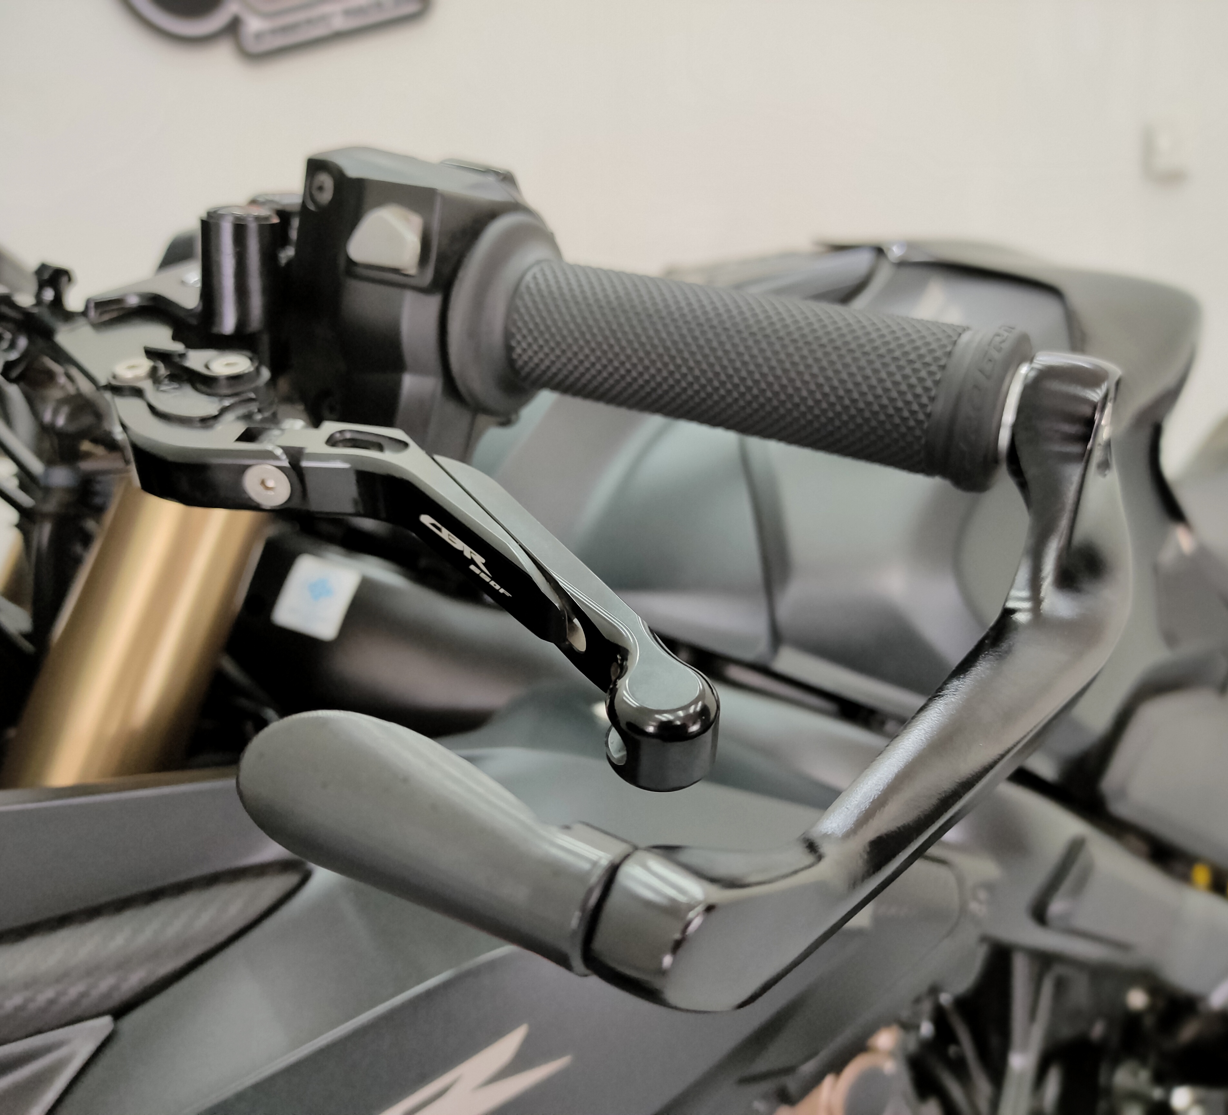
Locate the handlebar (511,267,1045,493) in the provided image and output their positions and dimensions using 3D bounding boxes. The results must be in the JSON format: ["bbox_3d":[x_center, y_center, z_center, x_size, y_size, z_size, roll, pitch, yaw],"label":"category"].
[{"bbox_3d":[0.032,-0.043,0.306,0.119,0.034,0.034,16,39,30],"label":"handlebar"}]

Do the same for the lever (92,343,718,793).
[{"bbox_3d":[-0.043,-0.007,0.271,0.172,0.020,0.037,27,44,33],"label":"lever"}]

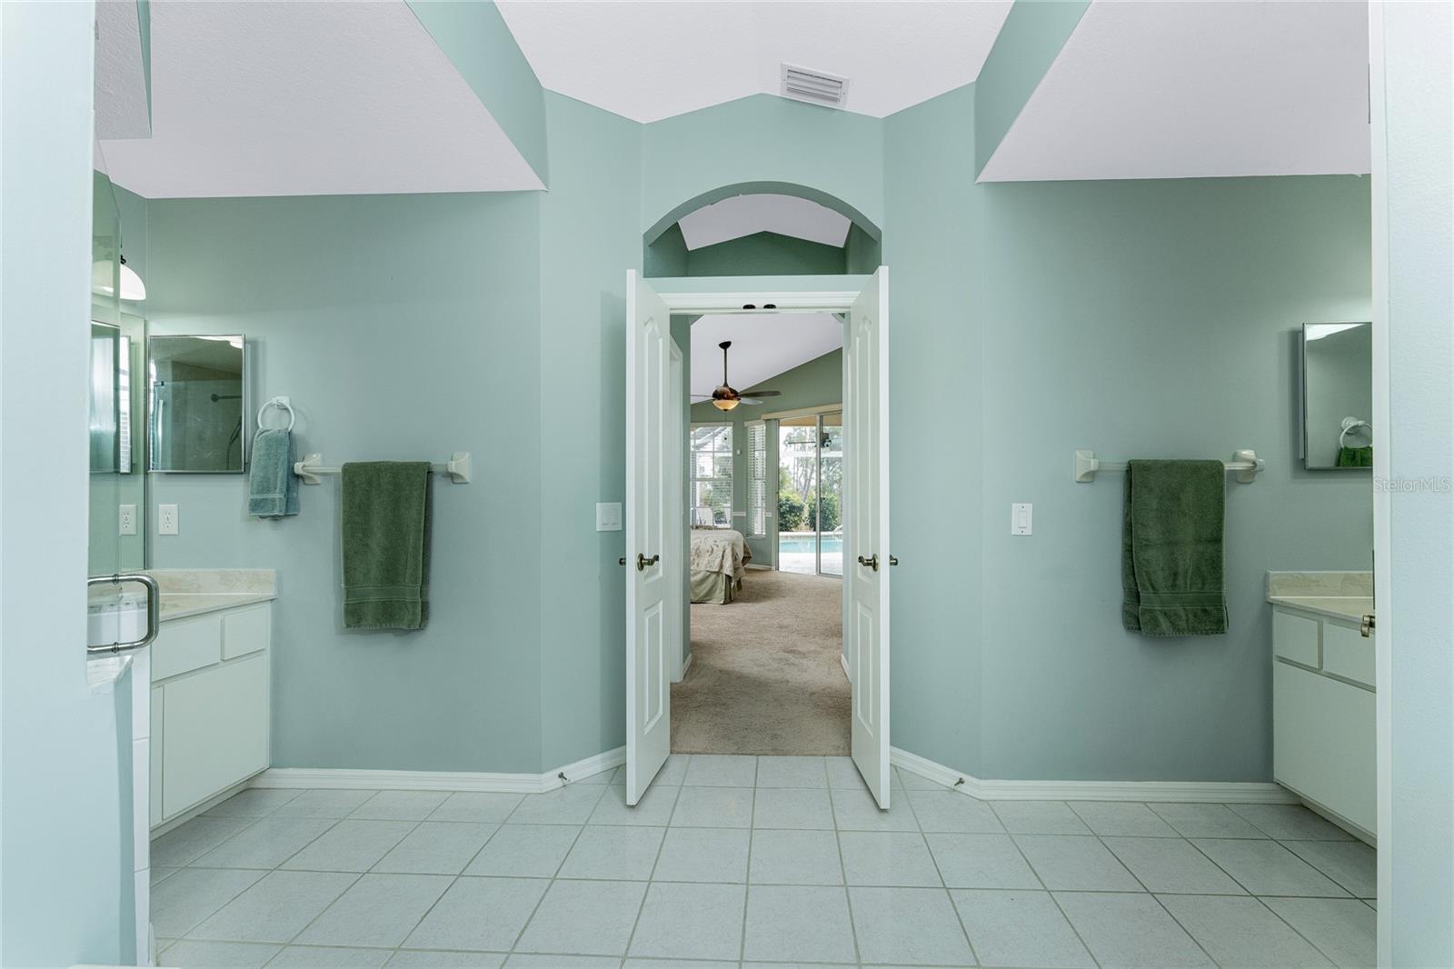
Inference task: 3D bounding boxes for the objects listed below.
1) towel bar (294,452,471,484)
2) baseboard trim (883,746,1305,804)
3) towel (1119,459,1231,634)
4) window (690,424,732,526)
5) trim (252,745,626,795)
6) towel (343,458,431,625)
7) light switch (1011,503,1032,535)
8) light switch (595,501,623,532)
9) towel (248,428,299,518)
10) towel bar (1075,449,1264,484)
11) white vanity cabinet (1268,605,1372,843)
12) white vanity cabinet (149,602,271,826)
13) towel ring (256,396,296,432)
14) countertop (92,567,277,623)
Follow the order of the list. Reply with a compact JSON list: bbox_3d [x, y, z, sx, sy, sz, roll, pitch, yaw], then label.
[{"bbox_3d":[-1.374,-0.060,2.244,0.685,0.122,0.085,0,-1,2],"label":"towel bar"},{"bbox_3d":[1.466,1.201,2.334,1.529,0.083,0.304,0,-1,5],"label":"baseboard trim"},{"bbox_3d":[1.711,0.239,2.170,0.360,0.663,0.085,0,-1,2],"label":"towel"},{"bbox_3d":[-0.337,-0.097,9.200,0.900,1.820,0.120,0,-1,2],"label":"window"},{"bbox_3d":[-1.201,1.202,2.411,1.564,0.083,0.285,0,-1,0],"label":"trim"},{"bbox_3d":[-1.364,0.240,2.266,0.335,0.660,0.080,0,-1,2],"label":"towel"},{"bbox_3d":[1.155,0.137,2.211,0.079,0.121,0.012,0,-1,2],"label":"light switch"},{"bbox_3d":[-0.509,0.141,2.445,0.121,0.120,0.012,1,-1,-41],"label":"light switch"},{"bbox_3d":[-1.782,-0.043,2.235,0.150,0.352,0.080,0,-1,2],"label":"towel"},{"bbox_3d":[1.731,-0.072,2.187,0.697,0.120,0.090,0,-1,2],"label":"towel bar"},{"bbox_3d":[2.370,0.840,1.735,0.530,0.775,0.920,0,-1,3],"label":"white vanity cabinet"},{"bbox_3d":[-2.189,0.859,1.893,0.530,0.755,0.920,0,-1,4],"label":"white vanity cabinet"},{"bbox_3d":[-1.785,-0.266,2.245,0.146,0.158,0.065,0,-1,2],"label":"towel ring"},{"bbox_3d":[-2.128,0.408,1.845,0.550,0.125,0.920,0,-1,3],"label":"countertop"}]

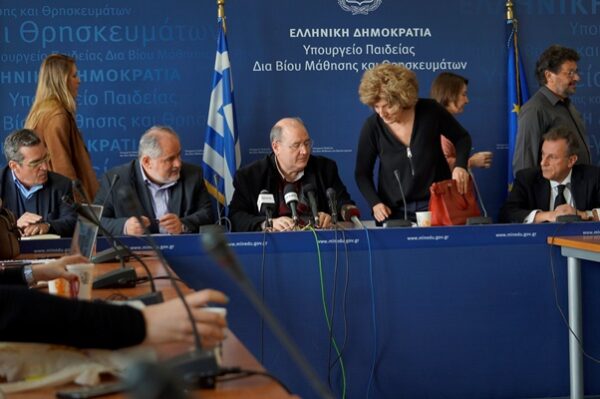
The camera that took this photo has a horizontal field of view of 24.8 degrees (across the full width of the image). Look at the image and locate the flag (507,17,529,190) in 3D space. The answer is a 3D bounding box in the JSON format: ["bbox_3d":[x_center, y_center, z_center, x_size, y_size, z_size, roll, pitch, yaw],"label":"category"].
[{"bbox_3d":[1.204,-0.463,7.455,0.200,1.047,0.150,-2,2,-10],"label":"flag"}]

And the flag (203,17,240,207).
[{"bbox_3d":[-0.412,-0.451,7.176,0.210,1.018,0.150,-2,2,-10],"label":"flag"}]

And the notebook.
[{"bbox_3d":[-0.909,0.130,5.144,0.270,0.210,0.320,-2,2,-23],"label":"notebook"}]

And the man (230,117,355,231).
[{"bbox_3d":[-0.033,0.252,6.250,0.560,1.263,0.780,-2,2,-9],"label":"man"}]

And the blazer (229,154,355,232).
[{"bbox_3d":[-0.036,0.101,6.194,0.570,0.609,0.500,-2,2,-9],"label":"blazer"}]

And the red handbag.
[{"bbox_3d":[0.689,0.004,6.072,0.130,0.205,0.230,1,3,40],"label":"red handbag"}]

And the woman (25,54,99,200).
[{"bbox_3d":[-1.174,0.087,6.759,0.410,1.604,0.470,-2,2,-16],"label":"woman"}]

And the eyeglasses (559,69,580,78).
[{"bbox_3d":[1.382,-0.667,7.203,0.145,0.045,0.140,4,3,16],"label":"eyeglasses"}]

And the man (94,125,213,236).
[{"bbox_3d":[-0.651,0.282,6.144,0.520,1.238,0.780,-2,2,-12],"label":"man"}]

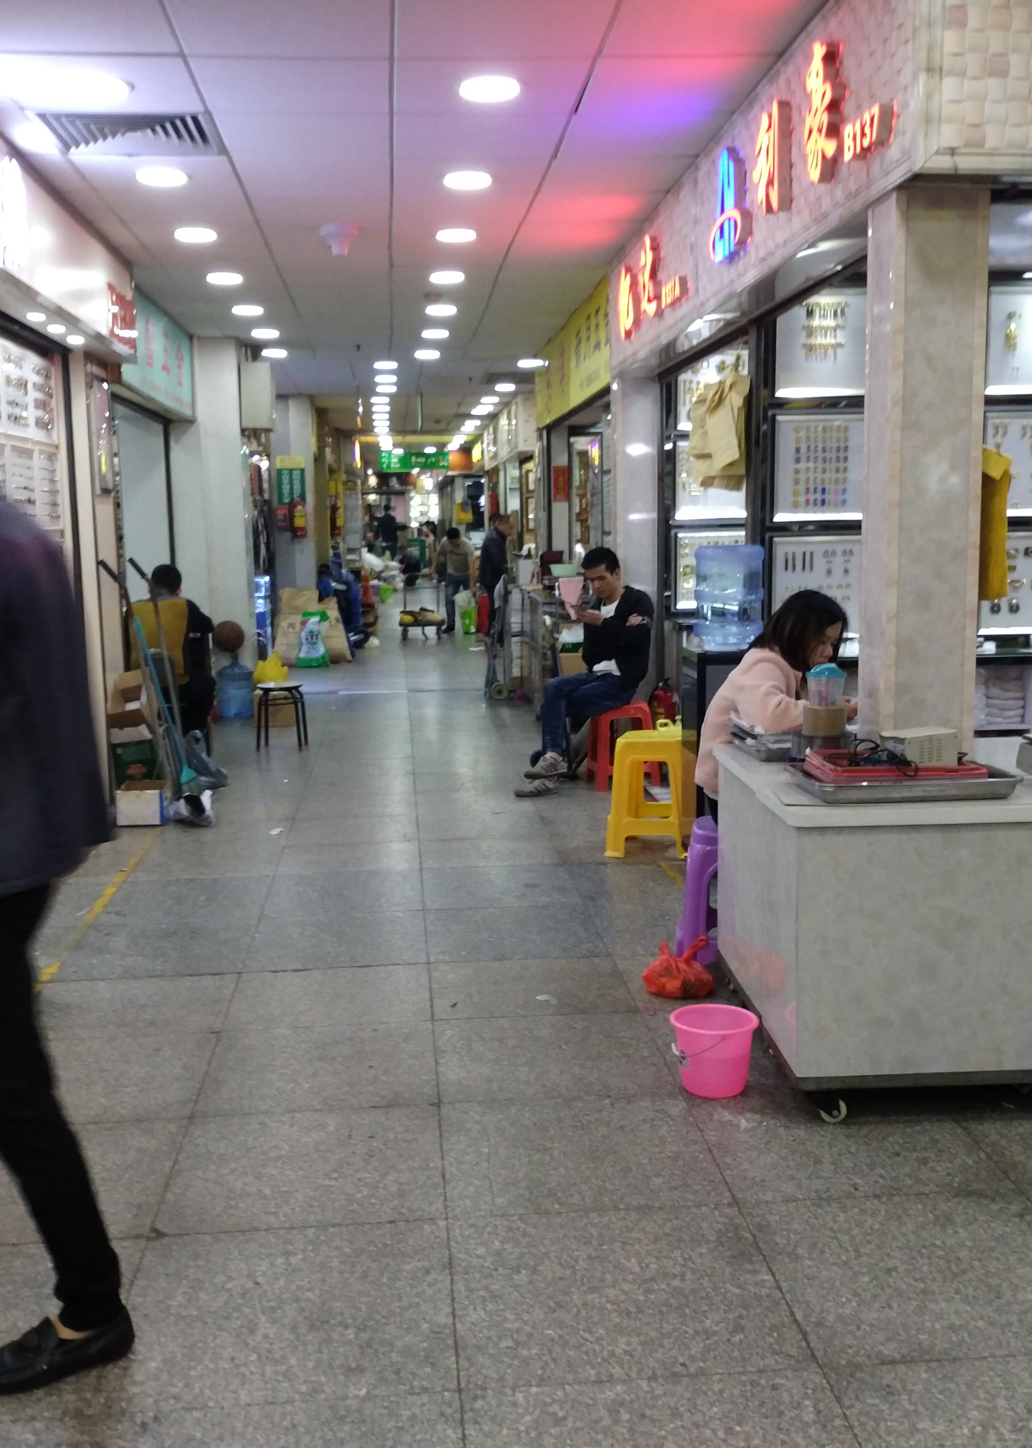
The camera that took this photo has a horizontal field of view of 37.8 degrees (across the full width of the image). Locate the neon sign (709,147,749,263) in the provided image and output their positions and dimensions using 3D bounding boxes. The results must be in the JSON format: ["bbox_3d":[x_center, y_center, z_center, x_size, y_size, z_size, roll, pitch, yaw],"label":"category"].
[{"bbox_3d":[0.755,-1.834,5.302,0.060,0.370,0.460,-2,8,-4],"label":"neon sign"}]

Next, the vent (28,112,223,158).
[{"bbox_3d":[-1.359,-2.108,5.368,0.600,0.040,0.600,-2,8,-4],"label":"vent"}]

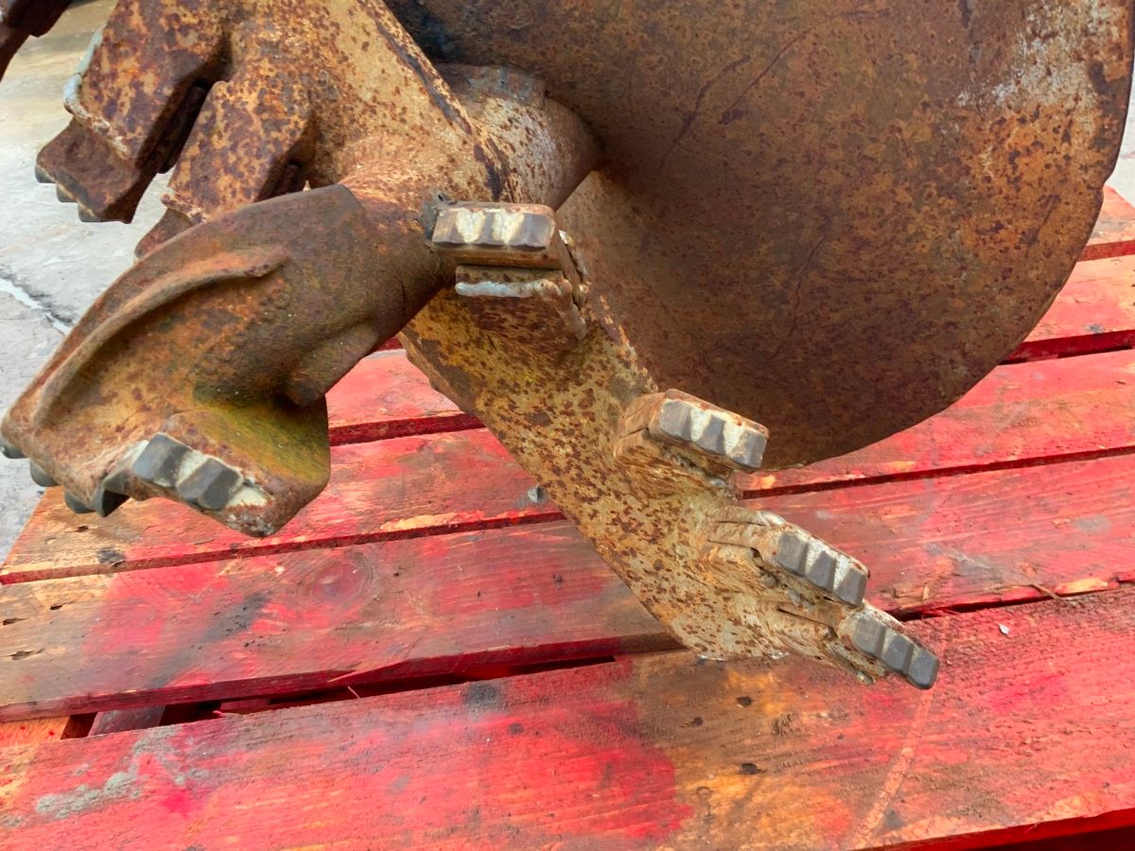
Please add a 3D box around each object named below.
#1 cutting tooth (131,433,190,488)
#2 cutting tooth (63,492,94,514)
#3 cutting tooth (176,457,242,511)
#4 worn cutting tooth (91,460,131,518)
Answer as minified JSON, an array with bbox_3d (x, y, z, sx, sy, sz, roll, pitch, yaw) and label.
[{"bbox_3d":[-0.134,0.012,0.314,0.013,0.009,0.013,26,70,4],"label":"cutting tooth"},{"bbox_3d":[-0.160,0.024,0.313,0.011,0.009,0.011,26,70,4],"label":"cutting tooth"},{"bbox_3d":[-0.116,0.019,0.309,0.013,0.009,0.013,26,70,4],"label":"cutting tooth"},{"bbox_3d":[-0.149,0.021,0.310,0.009,0.011,0.013,26,70,4],"label":"worn cutting tooth"}]

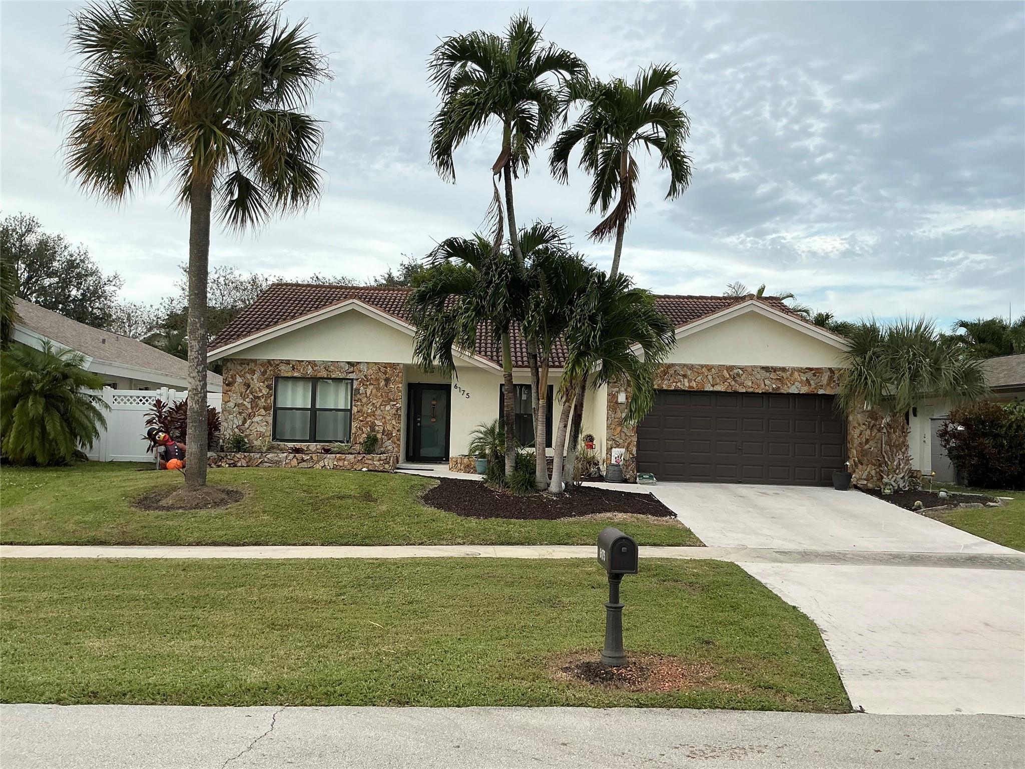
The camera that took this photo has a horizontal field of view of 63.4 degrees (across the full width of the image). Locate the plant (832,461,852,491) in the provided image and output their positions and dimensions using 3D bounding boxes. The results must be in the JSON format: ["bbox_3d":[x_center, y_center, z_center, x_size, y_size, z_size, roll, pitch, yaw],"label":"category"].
[{"bbox_3d":[7.344,2.023,18.456,0.451,0.674,0.430,2,-3,-2],"label":"plant"}]

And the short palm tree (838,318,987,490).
[{"bbox_3d":[8.932,0.463,18.488,3.245,3.716,3.100,2,-3,-2],"label":"short palm tree"}]

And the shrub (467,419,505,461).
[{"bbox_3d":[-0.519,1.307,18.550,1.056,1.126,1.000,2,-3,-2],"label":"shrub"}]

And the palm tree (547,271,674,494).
[{"bbox_3d":[2.071,-0.040,17.199,2.501,4.458,2.600,2,-3,-2],"label":"palm tree"}]

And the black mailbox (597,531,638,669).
[{"bbox_3d":[0.688,1.403,5.457,0.180,0.865,0.500,2,-3,-3],"label":"black mailbox"}]

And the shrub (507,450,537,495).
[{"bbox_3d":[0.202,1.770,16.744,0.647,0.869,0.680,2,-3,-2],"label":"shrub"}]

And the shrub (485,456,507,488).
[{"bbox_3d":[-0.335,1.799,17.327,0.519,0.700,0.550,2,-3,-2],"label":"shrub"}]

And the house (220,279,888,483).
[{"bbox_3d":[0.268,-0.283,24.971,15.800,5.620,13.200,2,-3,-2],"label":"house"}]

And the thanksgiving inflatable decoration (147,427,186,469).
[{"bbox_3d":[-7.705,1.438,18.619,1.000,0.986,0.800,3,-3,-24],"label":"thanksgiving inflatable decoration"}]

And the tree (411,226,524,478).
[{"bbox_3d":[-0.886,-0.571,17.536,2.537,5.196,2.700,2,-3,-2],"label":"tree"}]

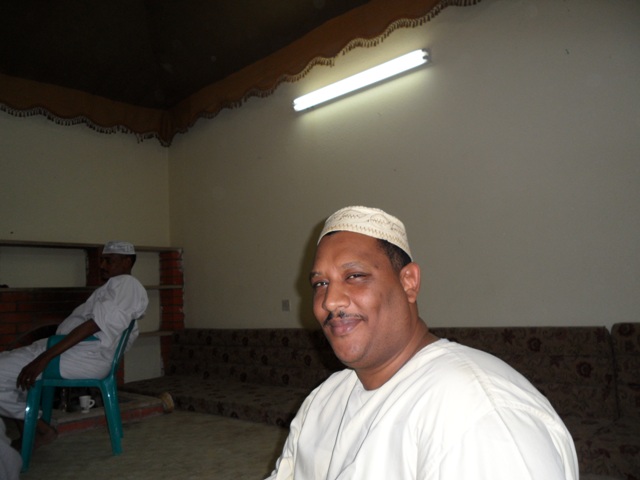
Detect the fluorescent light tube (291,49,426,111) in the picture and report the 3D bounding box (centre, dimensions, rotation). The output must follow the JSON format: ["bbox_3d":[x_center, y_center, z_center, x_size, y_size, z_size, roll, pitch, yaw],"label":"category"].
[{"bbox_3d":[0.249,-1.146,3.662,1.210,0.100,0.075,-7,-8,40],"label":"fluorescent light tube"}]

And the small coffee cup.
[{"bbox_3d":[-1.663,1.175,3.565,0.109,0.107,0.081,0,-8,-25],"label":"small coffee cup"}]

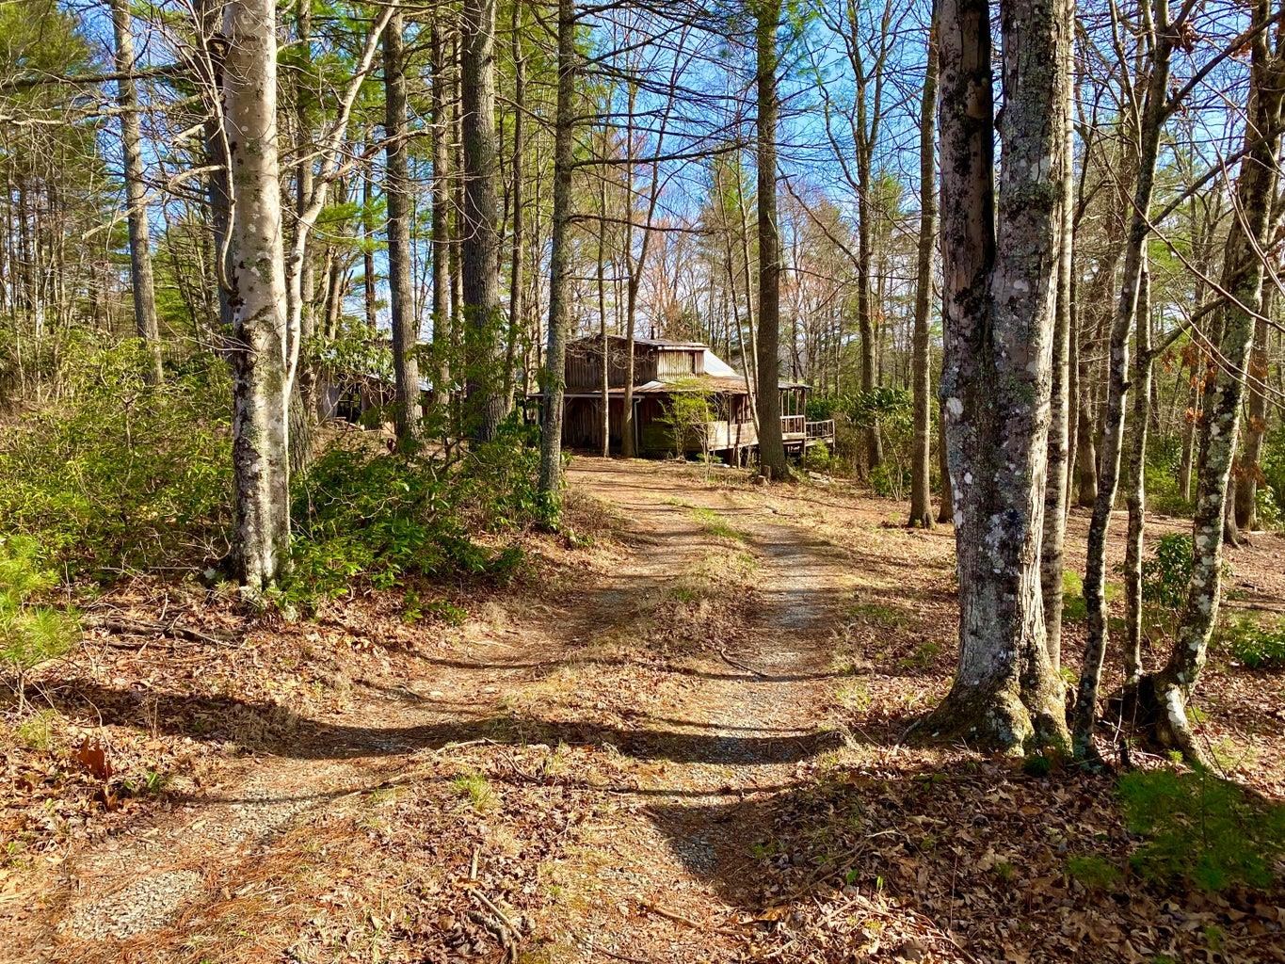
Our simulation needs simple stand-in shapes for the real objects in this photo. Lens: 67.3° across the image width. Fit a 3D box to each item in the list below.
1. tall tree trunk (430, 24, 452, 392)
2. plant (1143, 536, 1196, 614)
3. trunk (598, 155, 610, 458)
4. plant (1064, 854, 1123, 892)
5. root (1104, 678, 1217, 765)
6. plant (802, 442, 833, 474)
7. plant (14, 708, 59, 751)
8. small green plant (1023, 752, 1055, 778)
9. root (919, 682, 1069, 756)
[{"bbox_3d":[-4.070,-5.369,19.500,0.380,7.700,0.360,0,6,0],"label":"tall tree trunk"},{"bbox_3d":[3.702,0.641,6.800,0.340,0.530,0.320,0,6,0],"label":"plant"},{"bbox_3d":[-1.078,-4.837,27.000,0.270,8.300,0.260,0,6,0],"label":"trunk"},{"bbox_3d":[1.424,1.232,3.050,0.165,0.085,0.140,0,6,0],"label":"plant"},{"bbox_3d":[2.246,1.037,4.200,0.440,0.350,0.370,0,6,0],"label":"root"},{"bbox_3d":[4.067,-0.577,22.500,0.660,0.740,0.580,0,6,0],"label":"plant"},{"bbox_3d":[-2.664,1.089,4.250,0.180,0.160,0.140,0,6,0],"label":"plant"},{"bbox_3d":[1.599,1.144,3.900,0.120,0.085,0.100,0,6,0],"label":"small green plant"},{"bbox_3d":[1.579,1.072,4.400,0.640,0.270,0.500,0,6,0],"label":"root"}]

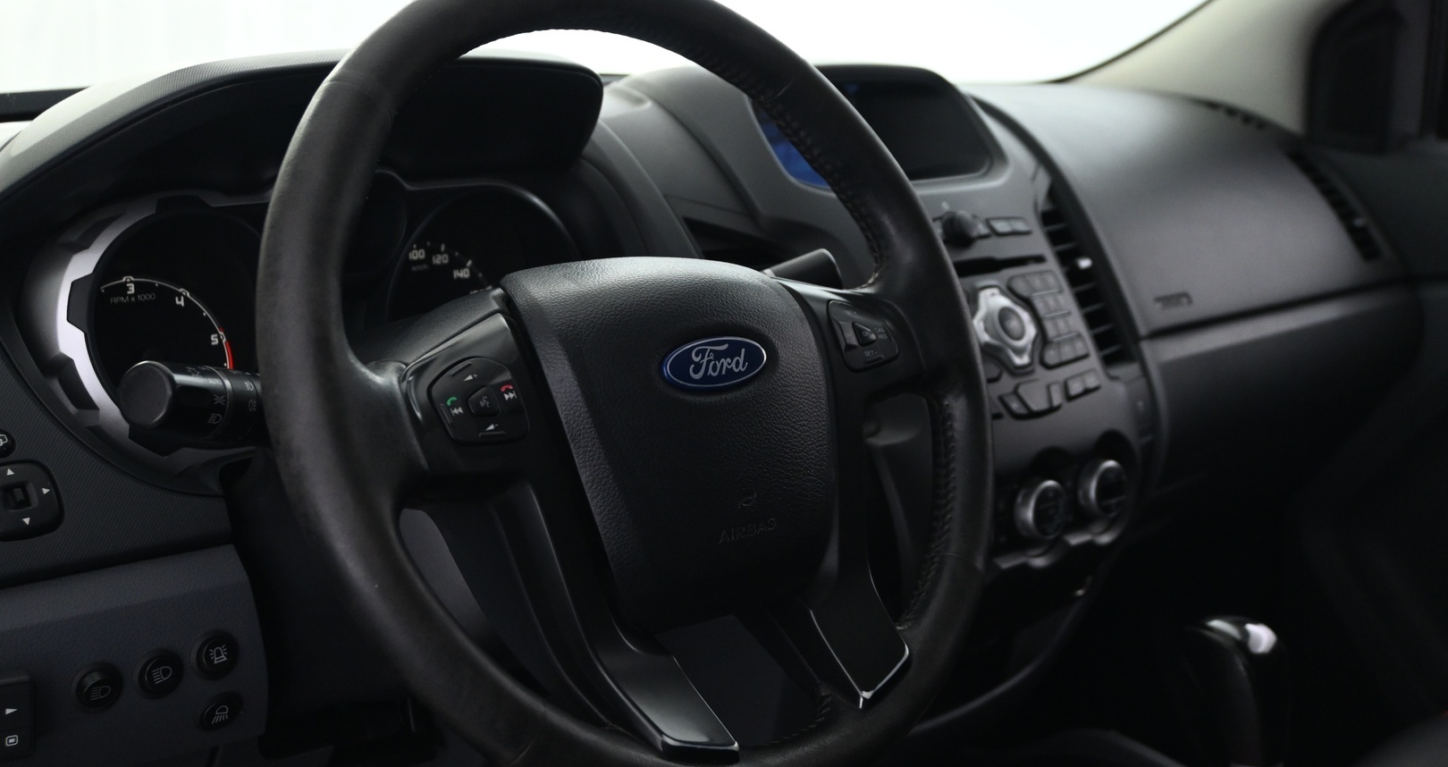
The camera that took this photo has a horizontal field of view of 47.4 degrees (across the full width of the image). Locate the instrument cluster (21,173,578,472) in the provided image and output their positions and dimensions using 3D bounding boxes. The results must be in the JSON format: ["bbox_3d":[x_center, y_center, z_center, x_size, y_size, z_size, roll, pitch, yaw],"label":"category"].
[{"bbox_3d":[-0.209,-0.040,0.915,0.345,0.148,0.060,-10,-3,-42],"label":"instrument cluster"}]

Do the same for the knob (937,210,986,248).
[{"bbox_3d":[0.152,-0.100,1.058,0.027,0.026,0.020,-10,-10,-42],"label":"knob"}]

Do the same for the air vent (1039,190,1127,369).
[{"bbox_3d":[0.239,-0.070,1.130,0.038,0.122,0.030,-12,-10,-47],"label":"air vent"}]

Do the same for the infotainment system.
[{"bbox_3d":[0.098,-0.168,1.095,0.205,0.085,0.035,-10,-5,-42],"label":"infotainment system"}]

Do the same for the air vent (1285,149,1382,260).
[{"bbox_3d":[0.567,-0.163,1.542,0.040,0.130,0.030,-8,-29,-37],"label":"air vent"}]

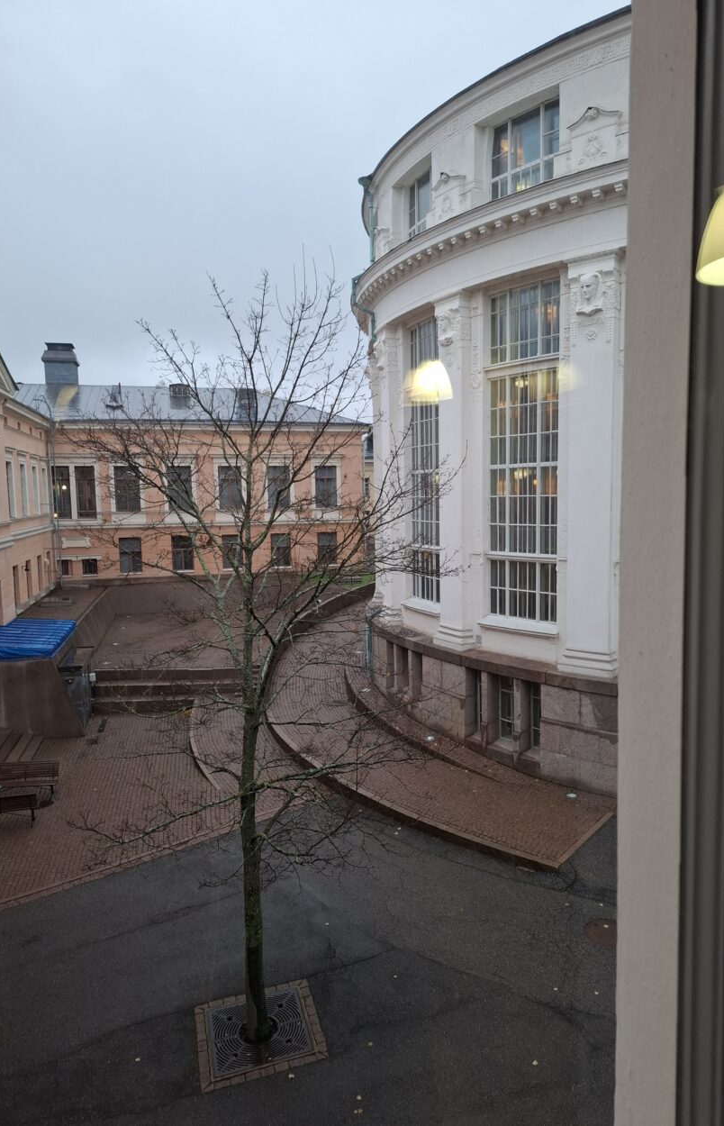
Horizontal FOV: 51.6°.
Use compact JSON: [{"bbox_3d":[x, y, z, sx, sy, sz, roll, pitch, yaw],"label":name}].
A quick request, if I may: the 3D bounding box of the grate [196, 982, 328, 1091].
[{"bbox_3d":[-1.553,6.993,11.159,1.750,0.060,1.750,-3,6,-15],"label":"grate"}]

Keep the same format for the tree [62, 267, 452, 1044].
[{"bbox_3d":[-1.375,1.456,10.553,5.400,11.070,5.200,-2,6,-9],"label":"tree"}]

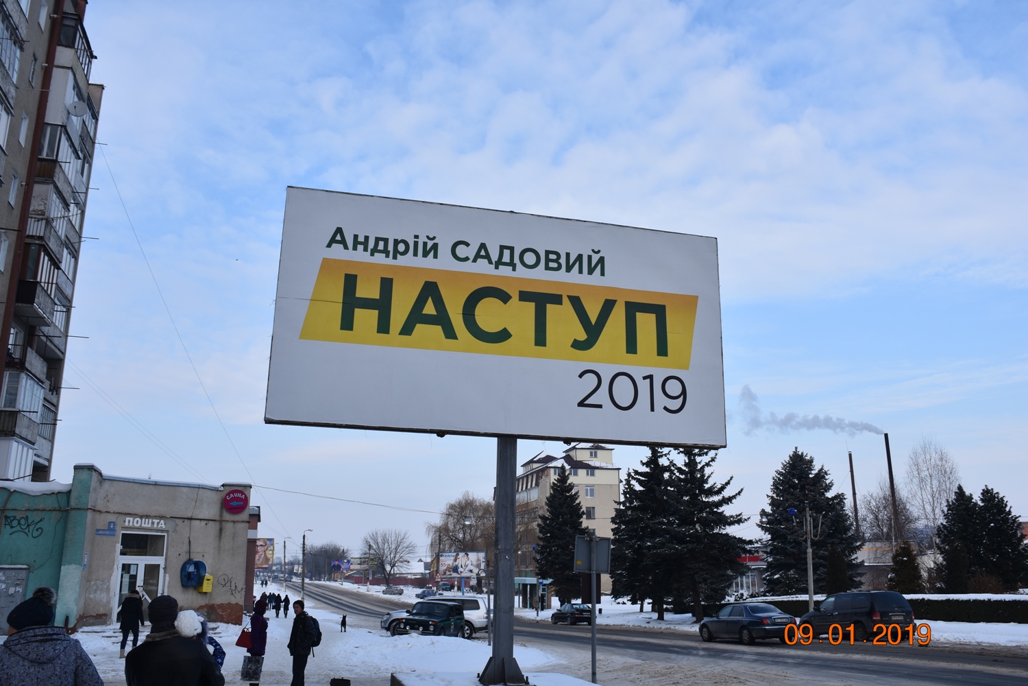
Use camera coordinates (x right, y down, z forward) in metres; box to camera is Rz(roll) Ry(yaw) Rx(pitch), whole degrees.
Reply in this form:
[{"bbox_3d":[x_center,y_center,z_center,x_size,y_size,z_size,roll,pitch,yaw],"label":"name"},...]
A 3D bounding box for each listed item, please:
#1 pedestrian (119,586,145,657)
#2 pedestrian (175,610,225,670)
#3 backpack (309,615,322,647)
[{"bbox_3d":[-9.489,6.980,21.404,0.580,1.640,0.500,9,-16,-28],"label":"pedestrian"},{"bbox_3d":[-2.129,2.245,5.781,0.420,0.850,0.380,9,-19,-29],"label":"pedestrian"},{"bbox_3d":[-3.415,4.916,14.600,0.240,0.500,0.320,10,-19,-29],"label":"backpack"}]

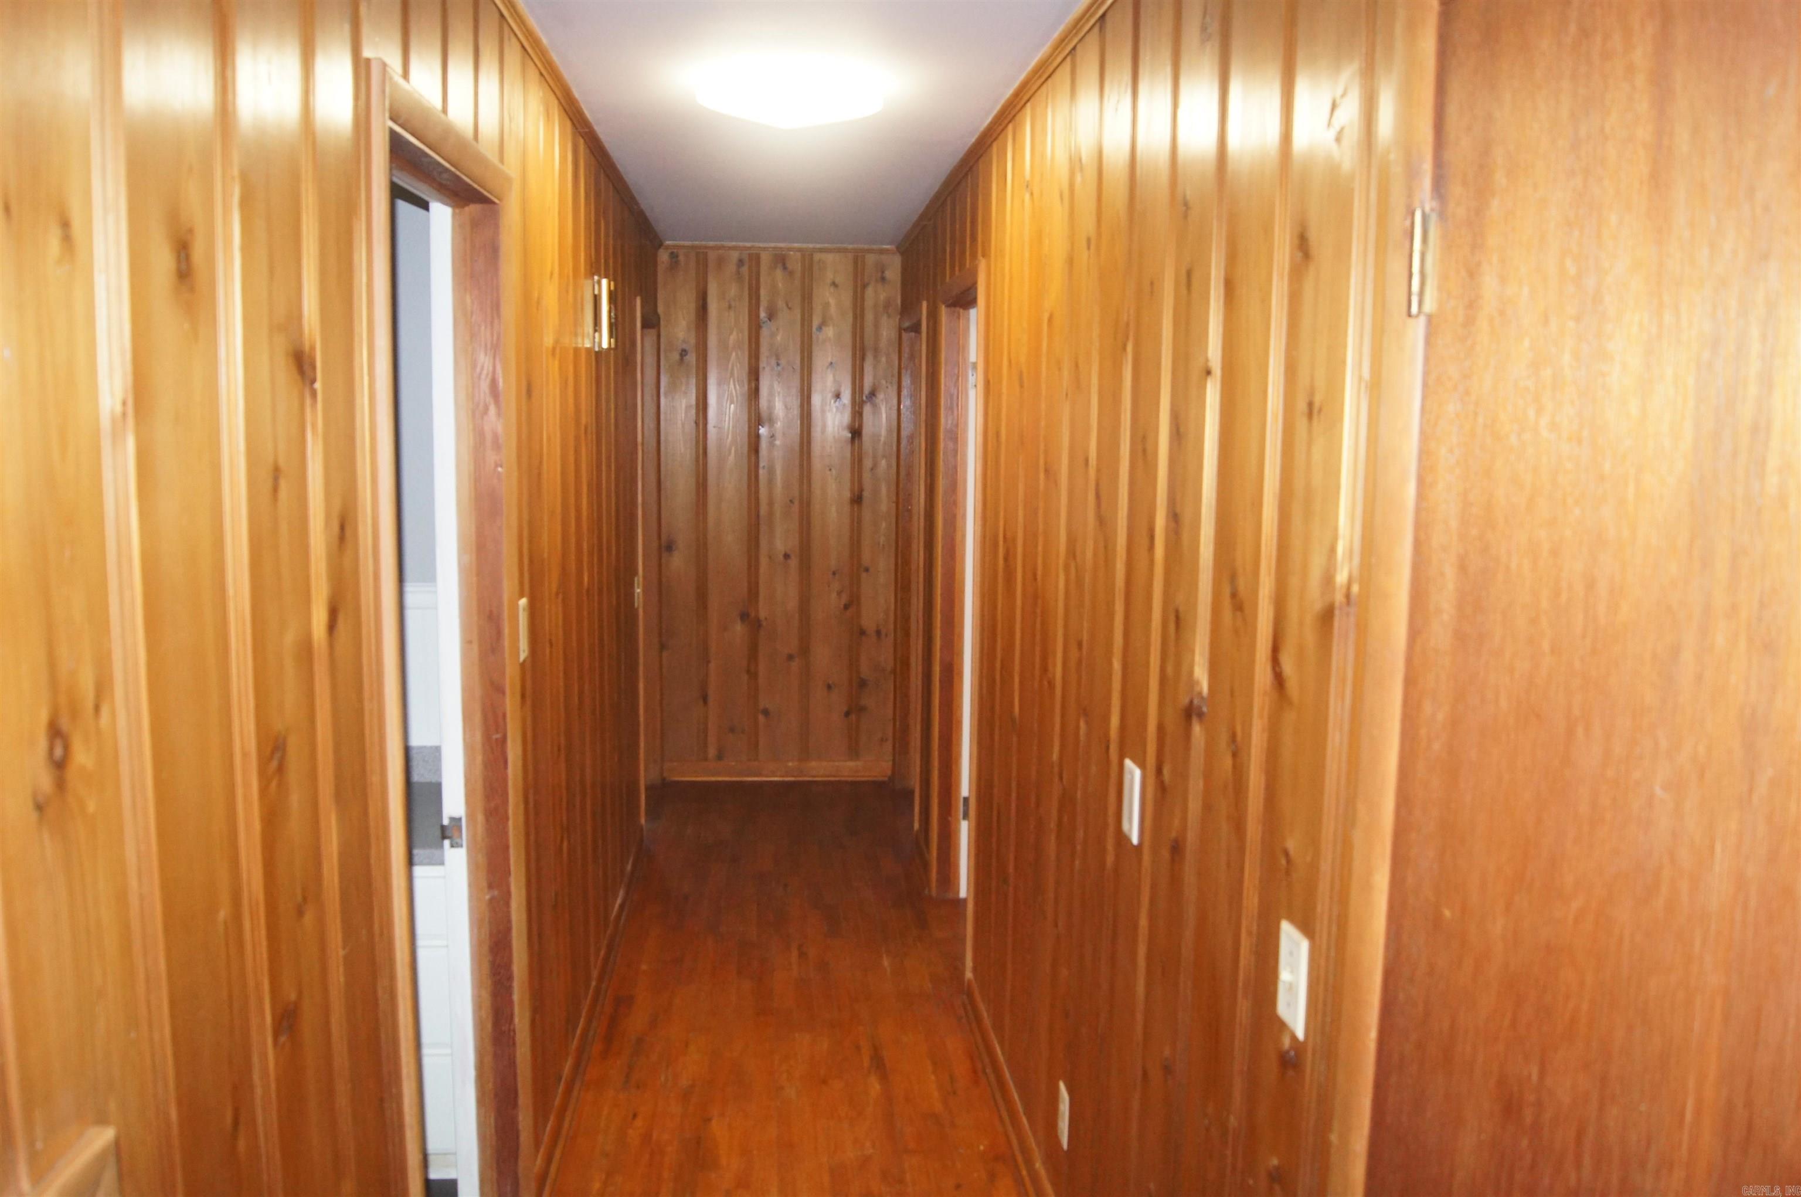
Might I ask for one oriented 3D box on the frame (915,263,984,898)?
[{"bbox_3d":[0.227,0.064,4.258,0.140,2.115,0.920,0,8,-6],"label":"frame"}]

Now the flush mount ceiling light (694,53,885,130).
[{"bbox_3d":[-0.252,-1.133,3.108,0.430,0.100,0.430,0,8,-6],"label":"flush mount ceiling light"}]

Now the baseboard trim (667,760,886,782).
[{"bbox_3d":[-0.561,0.803,6.289,1.050,0.097,0.022,0,8,-6],"label":"baseboard trim"}]

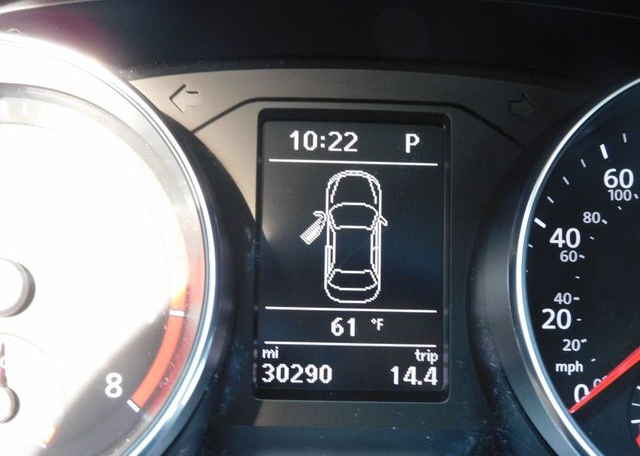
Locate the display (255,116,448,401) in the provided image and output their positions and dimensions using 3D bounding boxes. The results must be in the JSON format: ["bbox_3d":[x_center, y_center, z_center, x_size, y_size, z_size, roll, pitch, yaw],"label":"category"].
[{"bbox_3d":[0.008,0.007,0.320,0.047,0.070,0.012,1,-8,-2],"label":"display"}]

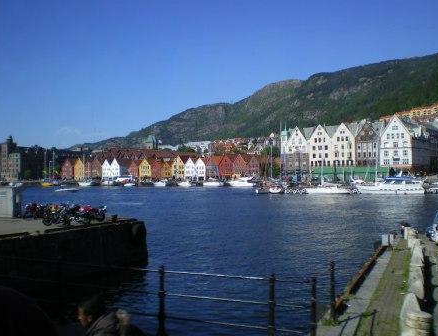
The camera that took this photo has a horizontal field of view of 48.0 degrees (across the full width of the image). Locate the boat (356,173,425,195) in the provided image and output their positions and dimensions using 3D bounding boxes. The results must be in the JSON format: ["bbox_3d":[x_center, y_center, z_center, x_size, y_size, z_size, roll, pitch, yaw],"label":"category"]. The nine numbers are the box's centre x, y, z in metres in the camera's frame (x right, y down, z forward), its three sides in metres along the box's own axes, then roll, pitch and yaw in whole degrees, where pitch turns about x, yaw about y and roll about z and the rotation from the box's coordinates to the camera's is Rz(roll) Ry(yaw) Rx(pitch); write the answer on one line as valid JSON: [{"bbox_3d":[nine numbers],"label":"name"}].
[{"bbox_3d":[54.886,4.886,158.000,20.530,6.730,5.400,-1,-1,31],"label":"boat"}]

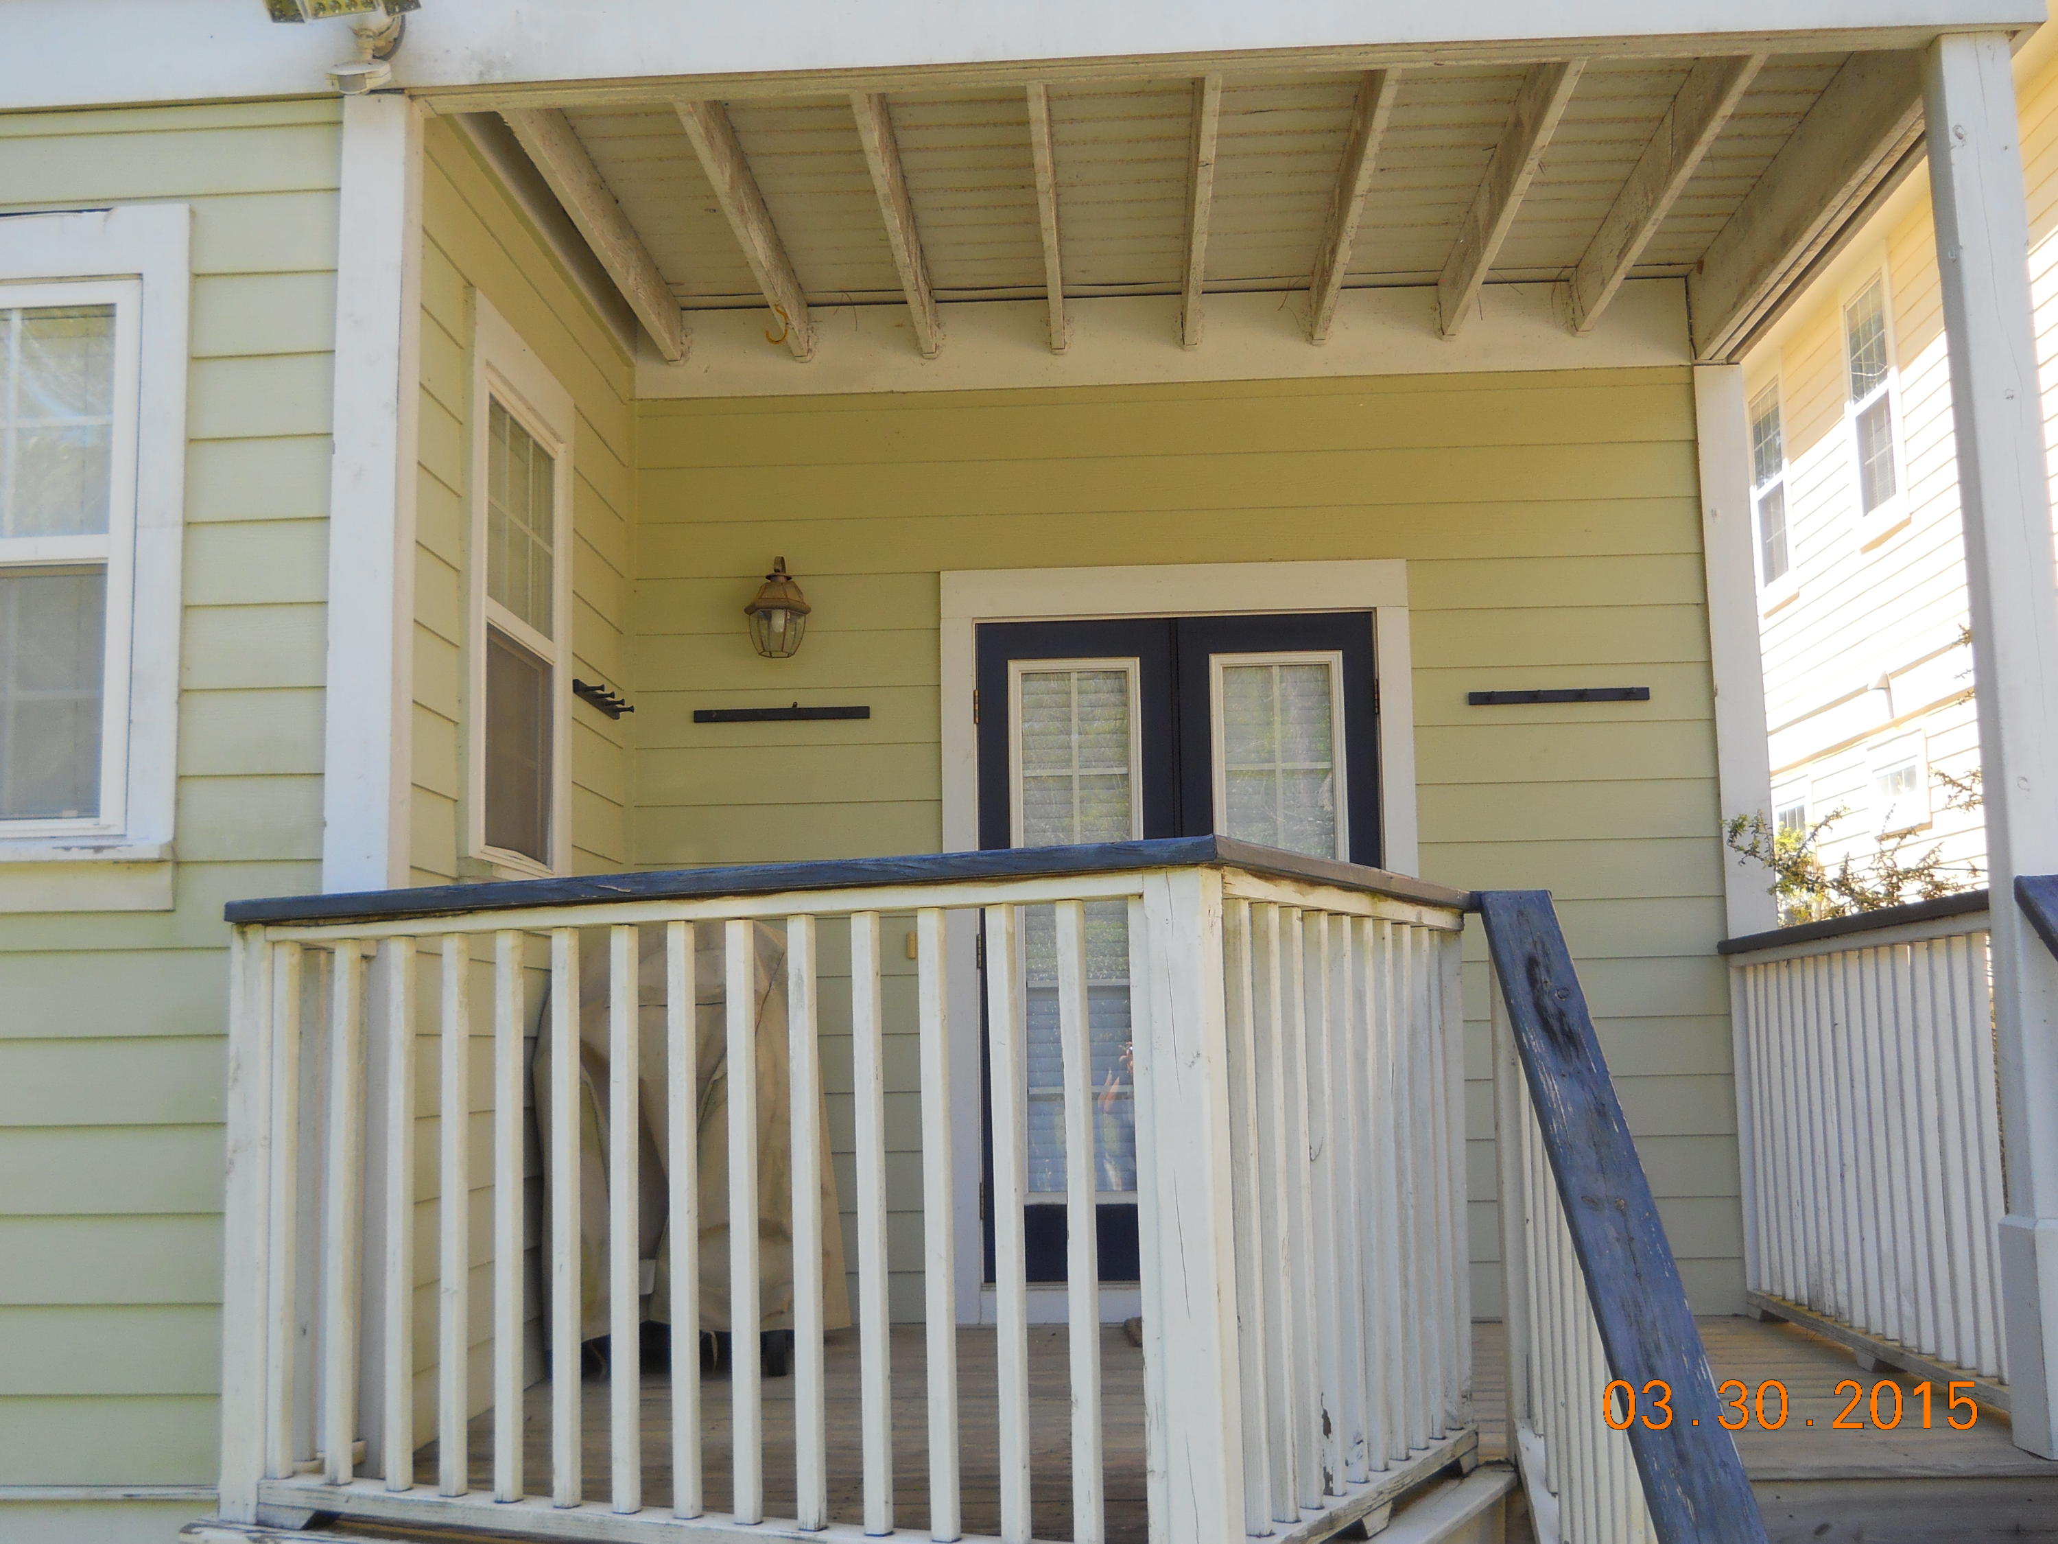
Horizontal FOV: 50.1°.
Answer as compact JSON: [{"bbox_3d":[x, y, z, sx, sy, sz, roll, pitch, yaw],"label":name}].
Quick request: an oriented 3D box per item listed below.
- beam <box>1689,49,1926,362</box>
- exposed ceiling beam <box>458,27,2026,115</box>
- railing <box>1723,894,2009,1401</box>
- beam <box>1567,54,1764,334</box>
[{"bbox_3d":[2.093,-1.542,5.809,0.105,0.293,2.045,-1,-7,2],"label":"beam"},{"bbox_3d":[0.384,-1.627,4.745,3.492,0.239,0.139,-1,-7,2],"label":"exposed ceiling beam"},{"bbox_3d":[2.093,0.920,5.512,0.139,1.095,2.159,-1,-7,2],"label":"railing"},{"bbox_3d":[1.684,-1.583,5.830,0.040,0.183,2.045,-1,-7,2],"label":"beam"}]

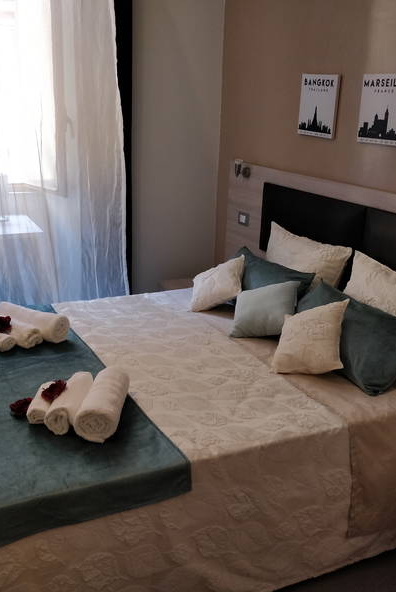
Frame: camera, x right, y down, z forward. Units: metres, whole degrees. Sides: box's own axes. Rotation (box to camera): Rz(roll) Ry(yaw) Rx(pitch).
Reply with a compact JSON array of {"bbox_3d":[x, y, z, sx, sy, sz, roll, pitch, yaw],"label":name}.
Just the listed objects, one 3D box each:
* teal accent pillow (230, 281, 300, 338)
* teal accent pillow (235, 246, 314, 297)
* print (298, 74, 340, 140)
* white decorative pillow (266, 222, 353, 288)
[{"bbox_3d":[0.309,0.060,2.522,0.310,0.110,0.300,-11,43,28],"label":"teal accent pillow"},{"bbox_3d":[0.306,-0.042,2.821,0.140,0.380,0.650,35,-1,-32],"label":"teal accent pillow"},{"bbox_3d":[0.646,-1.010,2.918,0.022,0.305,0.300,-7,21,-25],"label":"print"},{"bbox_3d":[0.536,-0.156,3.023,0.150,0.410,0.690,20,8,-31],"label":"white decorative pillow"}]

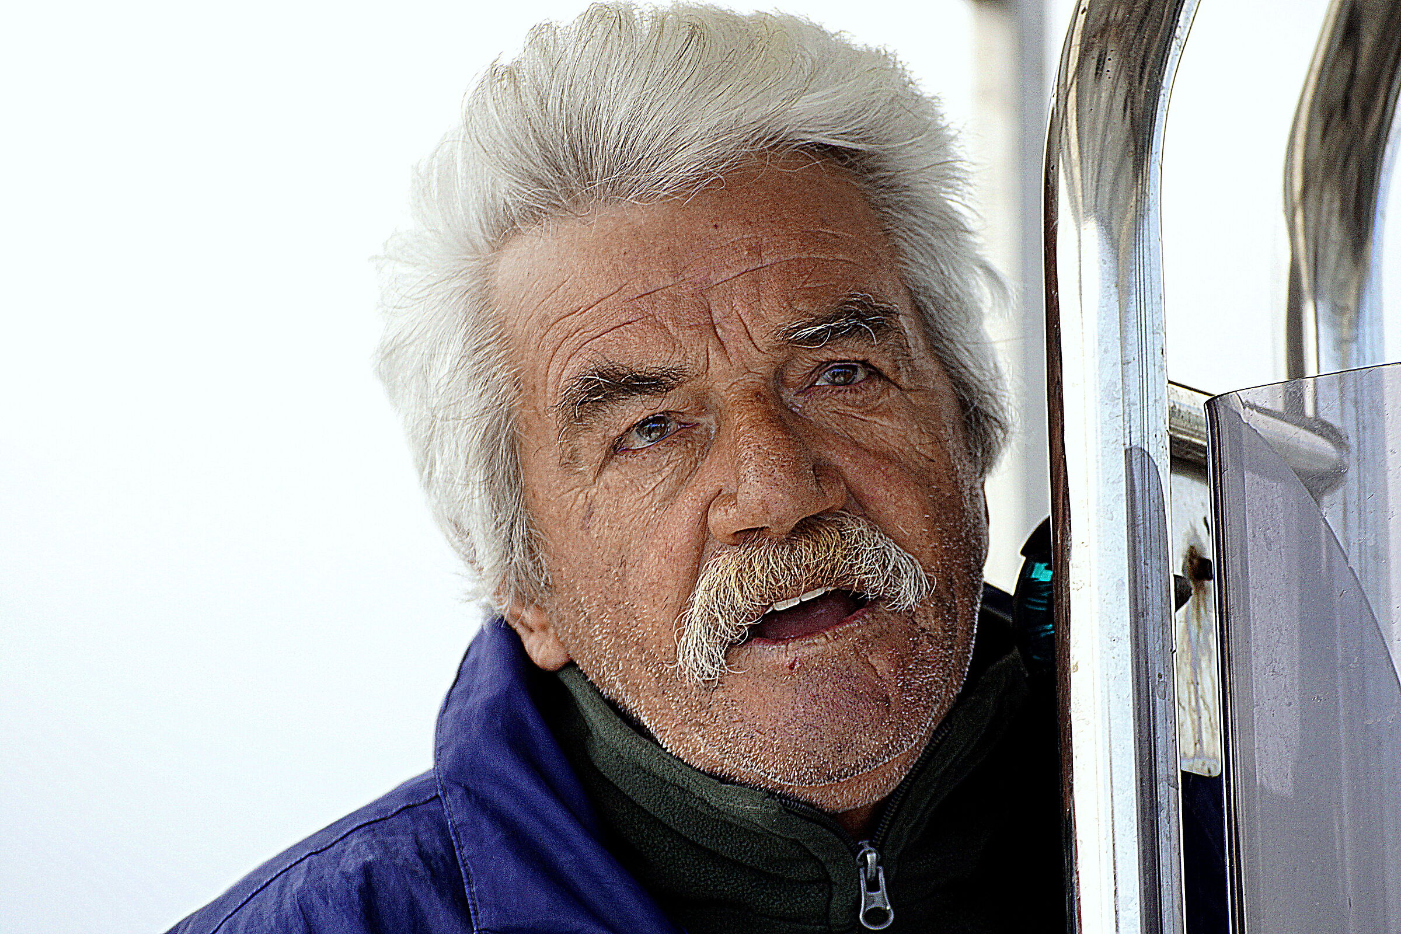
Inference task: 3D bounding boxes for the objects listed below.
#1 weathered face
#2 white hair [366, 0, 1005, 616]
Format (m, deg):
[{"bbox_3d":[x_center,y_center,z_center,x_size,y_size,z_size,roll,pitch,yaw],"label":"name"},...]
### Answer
[{"bbox_3d":[0.015,0.011,2.974,0.154,0.205,0.122,-16,-7,-11],"label":"weathered face"},{"bbox_3d":[-0.005,-0.049,3.046,0.190,0.203,0.207,-16,-7,-11],"label":"white hair"}]

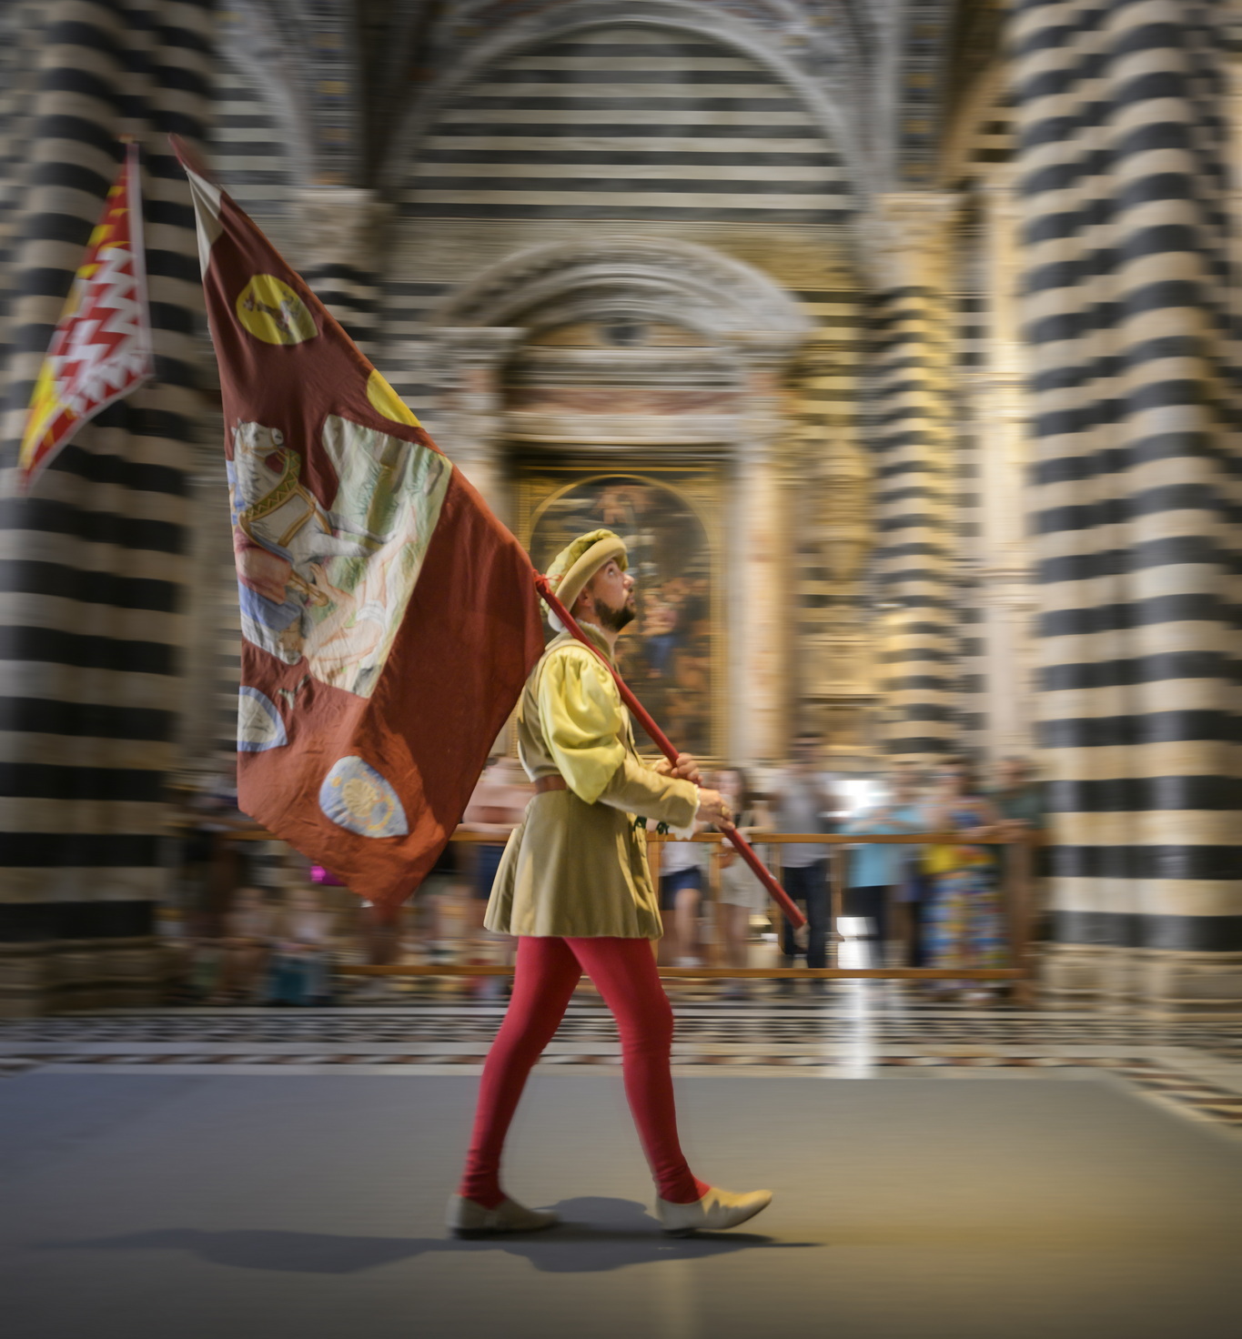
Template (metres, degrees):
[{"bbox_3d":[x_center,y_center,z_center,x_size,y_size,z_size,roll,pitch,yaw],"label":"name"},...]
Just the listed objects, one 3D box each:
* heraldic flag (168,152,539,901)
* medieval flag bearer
[{"bbox_3d":[-0.696,-0.431,3.164,1.020,2.030,0.320,1,-8,0],"label":"heraldic flag"},{"bbox_3d":[-0.020,0.504,3.191,0.810,1.780,0.580,1,-8,-2],"label":"medieval flag bearer"}]

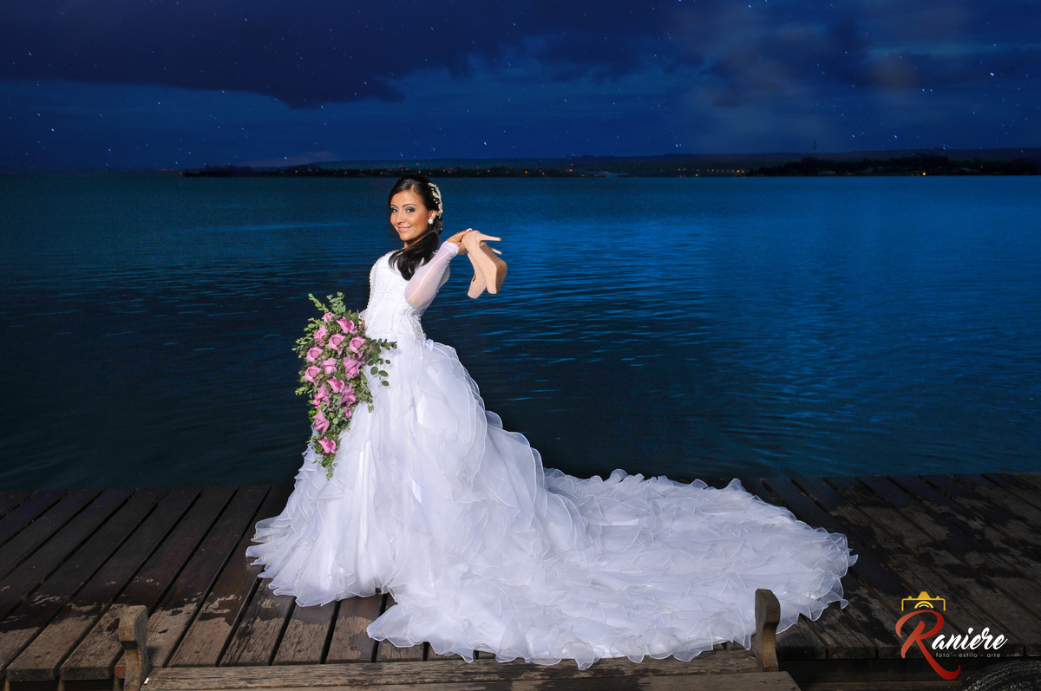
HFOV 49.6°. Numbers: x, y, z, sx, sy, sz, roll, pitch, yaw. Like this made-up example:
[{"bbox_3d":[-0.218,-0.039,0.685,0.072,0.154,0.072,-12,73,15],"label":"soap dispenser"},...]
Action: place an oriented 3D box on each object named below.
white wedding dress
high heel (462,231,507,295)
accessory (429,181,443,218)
[{"bbox_3d":[0.090,0.241,4.335,2.400,1.290,1.750,-1,9,-6],"label":"white wedding dress"},{"bbox_3d":[-0.130,-0.297,4.061,0.155,0.225,0.085,2,4,29],"label":"high heel"},{"bbox_3d":[-0.313,-0.542,4.166,0.050,0.130,0.065,-6,10,32],"label":"accessory"}]

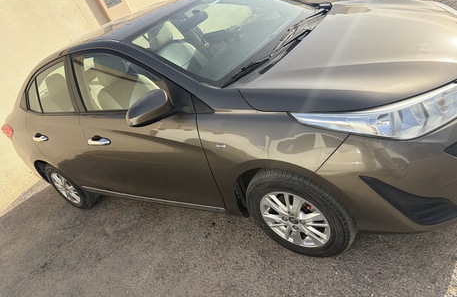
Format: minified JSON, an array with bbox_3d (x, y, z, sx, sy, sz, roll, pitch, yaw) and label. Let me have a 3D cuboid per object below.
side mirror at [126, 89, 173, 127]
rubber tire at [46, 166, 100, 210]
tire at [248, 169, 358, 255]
[{"bbox_3d":[-0.390,-0.200,1.765,0.170,0.160,0.220,-1,35,38],"label":"side mirror"},{"bbox_3d":[-1.607,0.367,3.499,0.590,0.590,0.190,-1,35,38],"label":"rubber tire"},{"bbox_3d":[0.393,0.347,1.917,0.590,0.590,0.190,-1,35,38],"label":"tire"}]

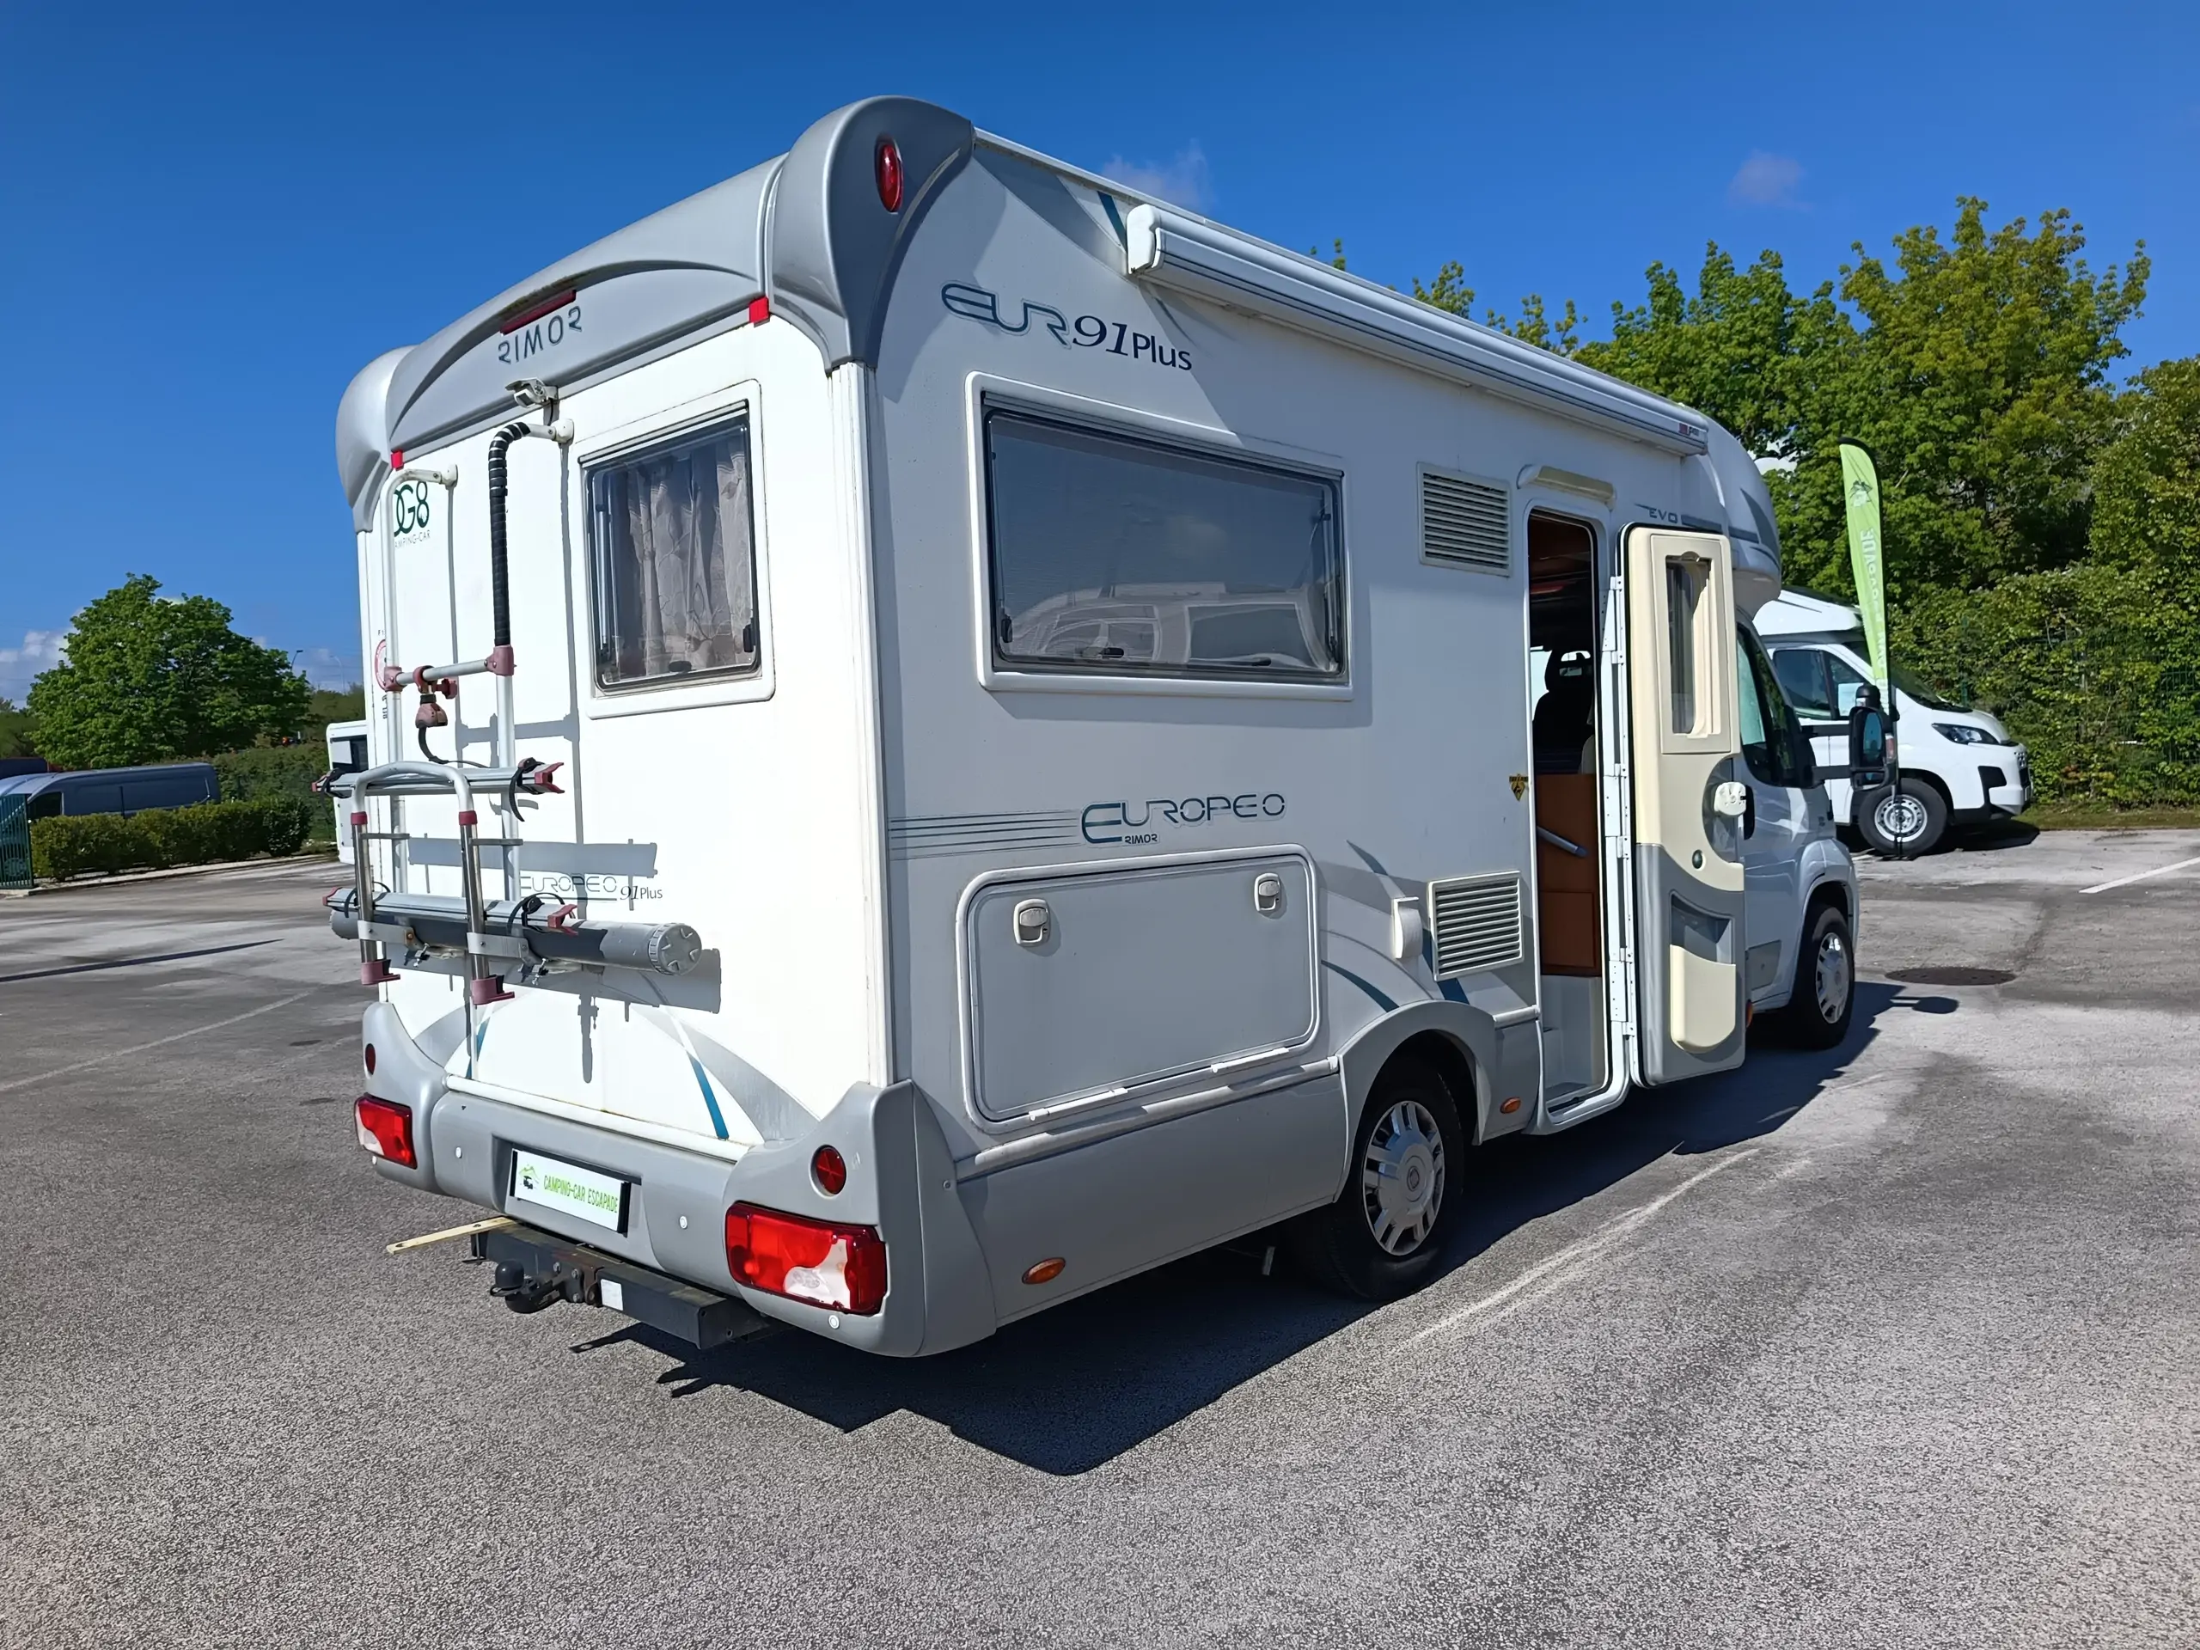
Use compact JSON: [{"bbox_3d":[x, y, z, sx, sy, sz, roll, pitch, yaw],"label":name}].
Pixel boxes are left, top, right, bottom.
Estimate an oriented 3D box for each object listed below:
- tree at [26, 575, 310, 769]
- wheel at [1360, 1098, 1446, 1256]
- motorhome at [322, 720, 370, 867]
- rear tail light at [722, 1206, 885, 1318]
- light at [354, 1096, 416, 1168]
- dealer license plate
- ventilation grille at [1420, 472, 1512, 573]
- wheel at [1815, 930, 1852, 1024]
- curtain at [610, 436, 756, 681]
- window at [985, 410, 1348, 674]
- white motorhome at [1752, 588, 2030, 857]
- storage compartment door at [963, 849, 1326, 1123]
[{"bbox_3d":[-23.200,-2.760,38.000,6.300,7.000,6.300,-4,2,-31],"label":"tree"},{"bbox_3d":[0.751,0.916,3.990,0.130,0.410,0.410,0,2,44],"label":"wheel"},{"bbox_3d":[-9.631,-0.499,24.546,6.900,2.850,2.300,-1,3,41],"label":"motorhome"},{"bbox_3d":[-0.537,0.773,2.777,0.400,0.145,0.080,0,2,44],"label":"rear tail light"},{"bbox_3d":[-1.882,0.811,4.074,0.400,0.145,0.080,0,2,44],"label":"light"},{"bbox_3d":[-1.163,0.807,3.347,0.515,0.110,0.015,0,-6,44],"label":"dealer license plate"},{"bbox_3d":[0.975,-0.799,4.028,0.030,0.258,0.455,0,2,44],"label":"ventilation grille"},{"bbox_3d":[3.337,0.710,7.075,0.170,0.420,0.420,-1,2,43],"label":"wheel"},{"bbox_3d":[-0.913,-0.596,3.328,0.560,0.530,0.080,-1,2,43],"label":"curtain"},{"bbox_3d":[0.196,-0.592,3.434,0.050,0.532,1.239,-1,2,43],"label":"window"},{"bbox_3d":[5.840,-1.050,14.950,5.600,2.600,2.050,-1,3,41],"label":"white motorhome"},{"bbox_3d":[0.134,0.333,3.336,0.050,0.515,1.164,-1,2,43],"label":"storage compartment door"}]

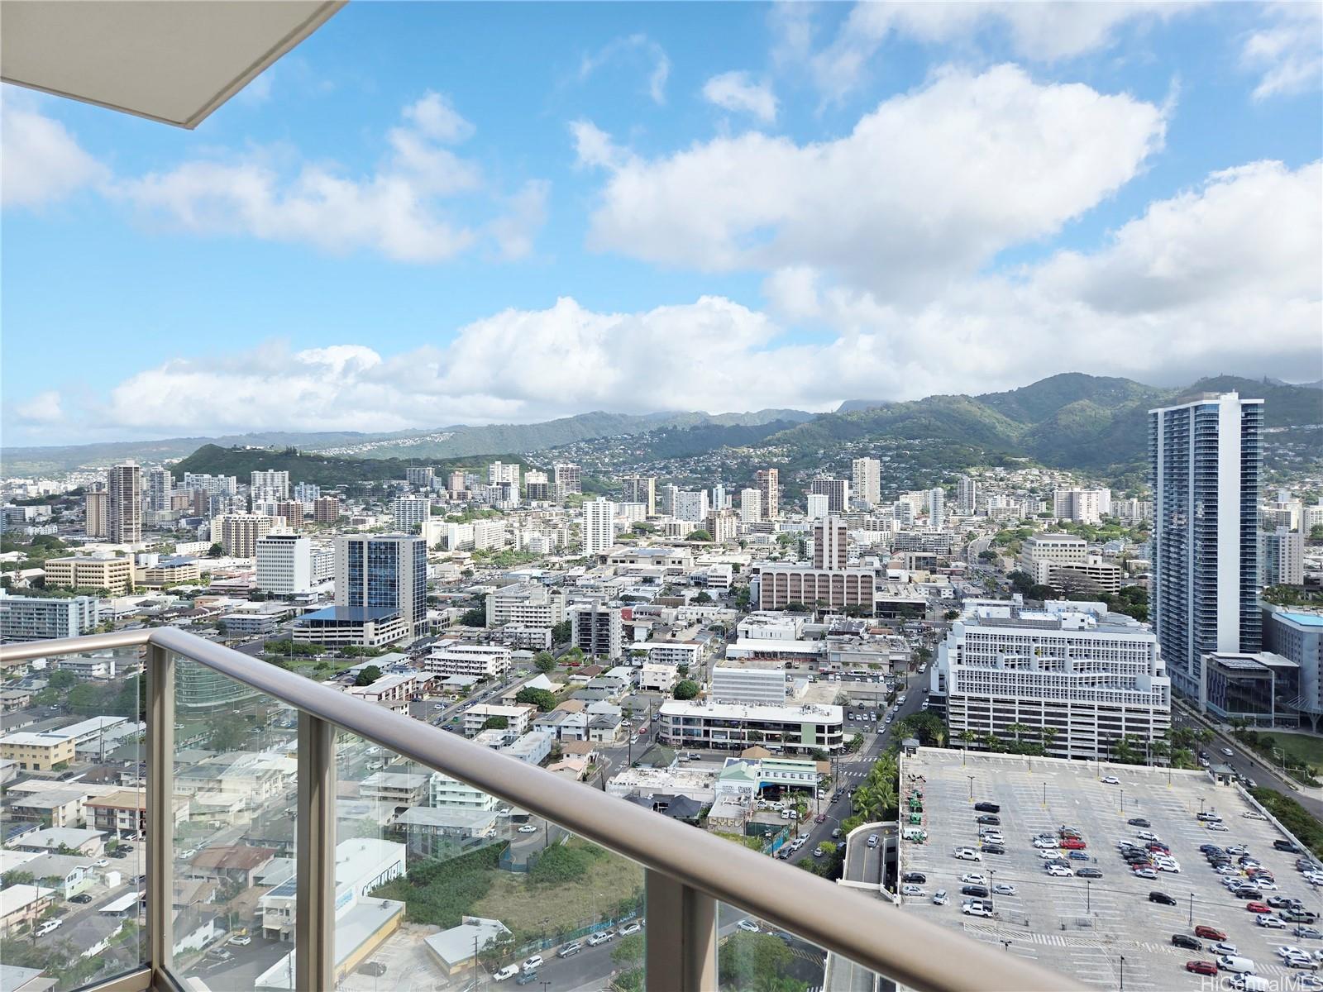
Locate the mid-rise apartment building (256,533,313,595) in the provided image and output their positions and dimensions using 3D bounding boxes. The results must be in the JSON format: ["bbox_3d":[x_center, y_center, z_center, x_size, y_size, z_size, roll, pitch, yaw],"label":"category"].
[{"bbox_3d":[-288.180,52.650,670.500,33.000,46.500,18.000,0,1,11],"label":"mid-rise apartment building"}]

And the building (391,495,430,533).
[{"bbox_3d":[-326.390,25.470,1150.980,42.830,44.840,17.230,0,1,12],"label":"building"}]

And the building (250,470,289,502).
[{"bbox_3d":[-632.290,-15.650,1420.050,56.010,48.730,19.390,0,1,12],"label":"building"}]

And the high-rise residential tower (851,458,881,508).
[{"bbox_3d":[344.460,-20.670,1479.940,33.830,83.070,32.780,-1,2,-35],"label":"high-rise residential tower"}]

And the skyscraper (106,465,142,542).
[{"bbox_3d":[-611.550,10.100,1000.550,18.940,92.730,25.740,1,2,20],"label":"skyscraper"}]

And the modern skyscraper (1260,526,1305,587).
[{"bbox_3d":[427.920,42.800,608.400,14.500,44.500,23.000,0,1,-15],"label":"modern skyscraper"}]

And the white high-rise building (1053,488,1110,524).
[{"bbox_3d":[620.730,13.940,1300.000,75.100,49.790,32.000,1,2,24],"label":"white high-rise building"}]

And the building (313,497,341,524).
[{"bbox_3d":[-449.730,19.910,1180.850,21.300,34.860,24.490,1,2,20],"label":"building"}]

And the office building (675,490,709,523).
[{"bbox_3d":[46.220,16.100,1328.020,43.000,49.500,26.000,0,1,14],"label":"office building"}]

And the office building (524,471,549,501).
[{"bbox_3d":[-214.790,-17.130,1520.000,37.950,51.390,20.000,0,1,5],"label":"office building"}]

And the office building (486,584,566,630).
[{"bbox_3d":[-76.990,66.520,528.960,45.000,27.000,32.000,0,1,12],"label":"office building"}]

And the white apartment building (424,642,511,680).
[{"bbox_3d":[-91.130,79.270,417.780,36.500,9.500,26.000,0,1,14],"label":"white apartment building"}]

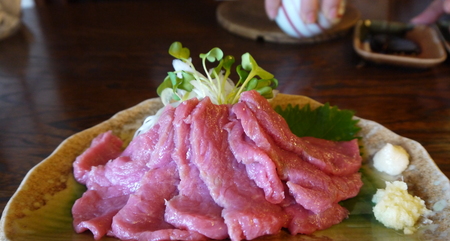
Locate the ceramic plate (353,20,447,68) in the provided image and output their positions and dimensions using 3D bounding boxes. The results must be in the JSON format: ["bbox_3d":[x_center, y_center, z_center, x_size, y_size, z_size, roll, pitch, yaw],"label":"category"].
[{"bbox_3d":[0.183,-0.078,0.388,0.086,0.021,0.093,11,37,15],"label":"ceramic plate"}]

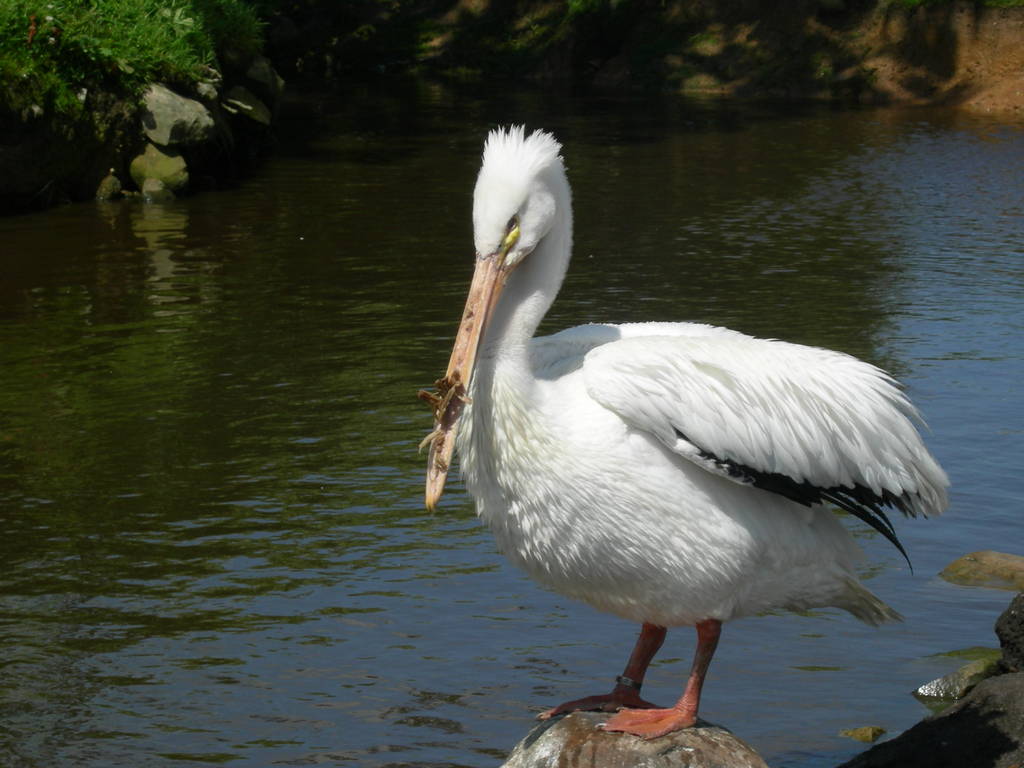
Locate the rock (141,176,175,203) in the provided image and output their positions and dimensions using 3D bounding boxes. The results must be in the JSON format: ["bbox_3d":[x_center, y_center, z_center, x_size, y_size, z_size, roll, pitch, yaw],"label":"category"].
[{"bbox_3d":[-1.289,-0.709,13.550,0.120,0.090,0.110,0,9,0],"label":"rock"}]

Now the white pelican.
[{"bbox_3d":[0.220,0.062,4.750,0.690,0.770,0.360,-5,11,-30],"label":"white pelican"}]

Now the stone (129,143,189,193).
[{"bbox_3d":[-1.228,-0.745,12.950,0.210,0.180,0.190,0,9,0],"label":"stone"}]

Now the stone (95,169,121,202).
[{"bbox_3d":[-1.384,-0.678,12.800,0.095,0.105,0.090,0,9,0],"label":"stone"}]

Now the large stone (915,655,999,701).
[{"bbox_3d":[0.695,0.463,5.800,0.160,0.085,0.140,0,9,0],"label":"large stone"}]

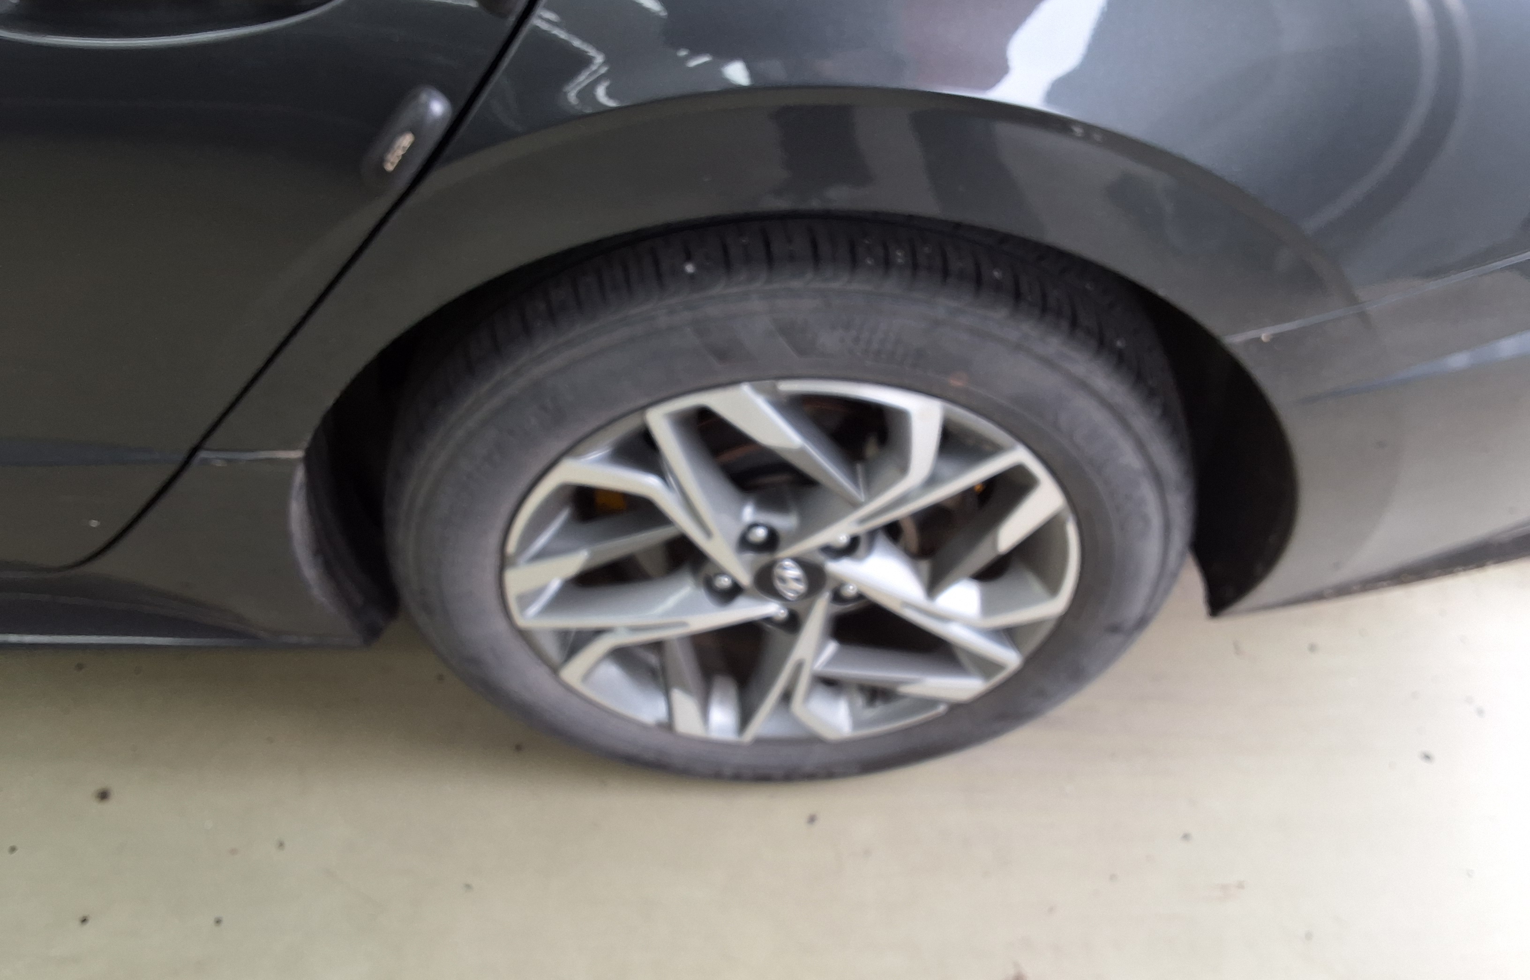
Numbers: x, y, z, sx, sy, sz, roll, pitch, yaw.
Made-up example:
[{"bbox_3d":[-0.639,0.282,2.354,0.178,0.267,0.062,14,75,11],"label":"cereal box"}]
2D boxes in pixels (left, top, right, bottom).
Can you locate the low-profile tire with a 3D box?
[{"bbox_3d":[0.020,0.014,1.086,0.668,0.662,0.222,1,47,-3],"label":"low-profile tire"}]

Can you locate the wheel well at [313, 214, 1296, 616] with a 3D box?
[{"bbox_3d":[0.032,-0.095,0.987,0.745,0.465,0.270,1,47,-3],"label":"wheel well"}]

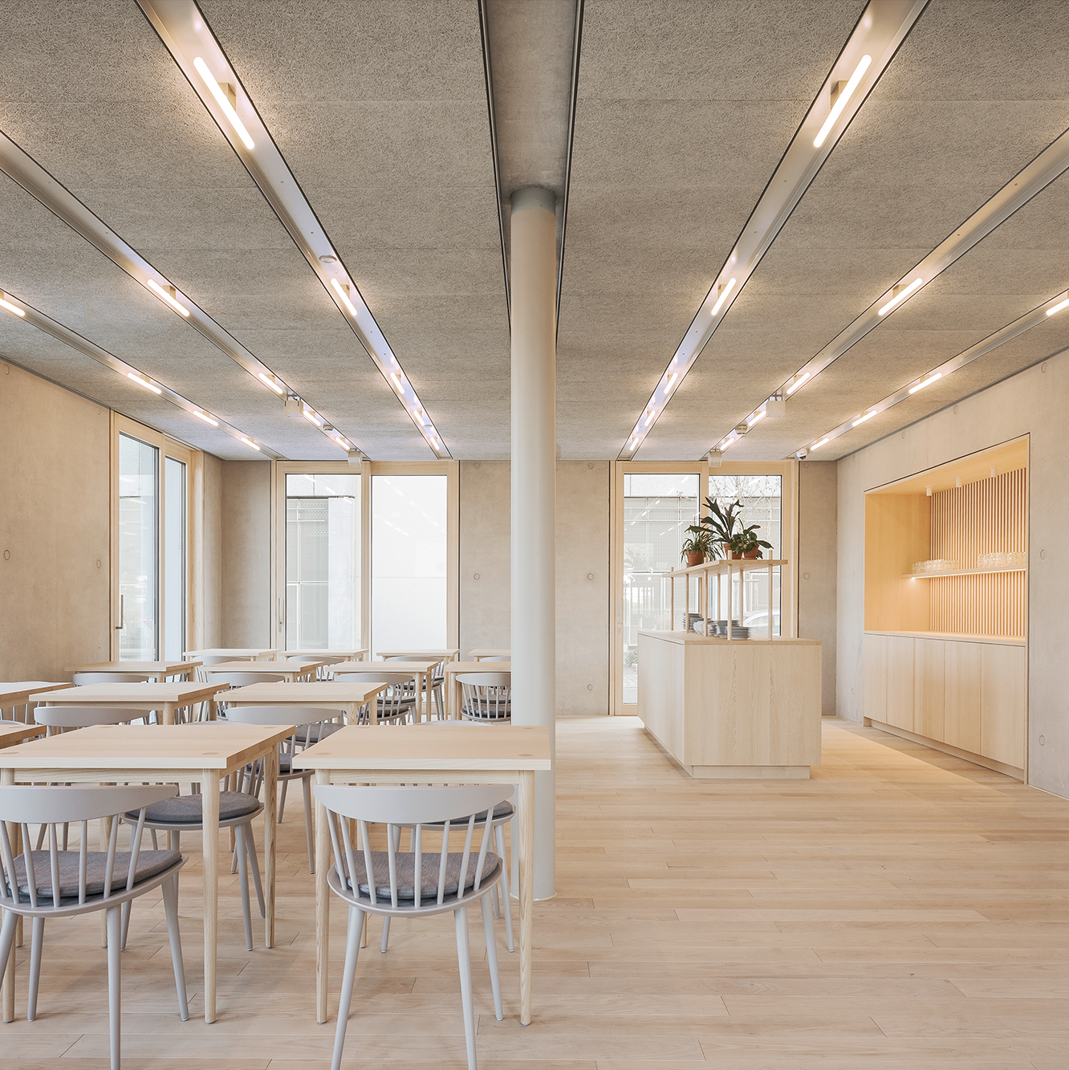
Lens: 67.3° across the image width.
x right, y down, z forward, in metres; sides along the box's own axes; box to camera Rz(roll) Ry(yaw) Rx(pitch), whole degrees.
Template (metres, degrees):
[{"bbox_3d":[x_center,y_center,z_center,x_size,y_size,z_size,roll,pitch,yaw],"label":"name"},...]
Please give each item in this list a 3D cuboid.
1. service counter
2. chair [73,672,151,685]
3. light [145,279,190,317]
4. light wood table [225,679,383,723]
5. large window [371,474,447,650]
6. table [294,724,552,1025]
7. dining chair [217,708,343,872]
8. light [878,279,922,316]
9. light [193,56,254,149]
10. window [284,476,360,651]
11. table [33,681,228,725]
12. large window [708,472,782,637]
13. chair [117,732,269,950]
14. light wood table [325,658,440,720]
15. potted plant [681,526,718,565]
[{"bbox_3d":[1.460,1.287,6.580,0.915,0.935,2.430,0,-3,0],"label":"service counter"},{"bbox_3d":[-2.780,1.280,5.390,0.520,0.735,0.450,0,-3,0],"label":"chair"},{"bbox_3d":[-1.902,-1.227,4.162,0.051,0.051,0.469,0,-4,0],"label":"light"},{"bbox_3d":[-1.165,1.168,4.121,0.714,0.755,0.643,0,-4,0],"label":"light wood table"},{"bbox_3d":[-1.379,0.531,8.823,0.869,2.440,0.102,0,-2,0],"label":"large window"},{"bbox_3d":[-0.306,1.010,2.480,0.700,0.750,0.615,0,-3,0],"label":"table"},{"bbox_3d":[-1.115,1.123,3.640,0.520,0.735,0.450,0,-3,0],"label":"dining chair"},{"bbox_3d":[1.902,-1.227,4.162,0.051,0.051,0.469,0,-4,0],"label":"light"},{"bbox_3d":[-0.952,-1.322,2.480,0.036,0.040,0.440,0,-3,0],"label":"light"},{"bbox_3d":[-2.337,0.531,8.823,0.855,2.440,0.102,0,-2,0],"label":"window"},{"bbox_3d":[-1.997,1.149,4.030,0.700,0.750,0.620,0,-3,0],"label":"table"},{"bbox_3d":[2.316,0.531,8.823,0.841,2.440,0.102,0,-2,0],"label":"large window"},{"bbox_3d":[-1.185,1.053,2.860,0.520,0.735,0.450,0,-3,0],"label":"chair"},{"bbox_3d":[-1.099,1.331,5.885,0.714,0.755,0.643,0,-4,0],"label":"light wood table"},{"bbox_3d":[1.394,0.095,6.783,0.296,0.342,0.286,0,-4,0],"label":"potted plant"}]

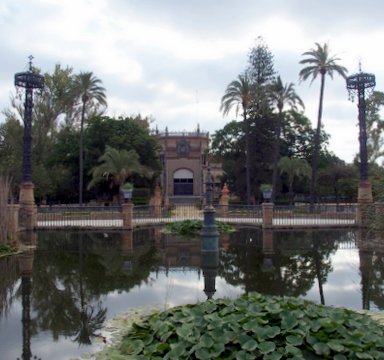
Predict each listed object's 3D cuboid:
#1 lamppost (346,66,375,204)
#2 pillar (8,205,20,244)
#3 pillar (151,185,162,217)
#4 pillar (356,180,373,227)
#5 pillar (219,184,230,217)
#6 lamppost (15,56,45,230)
[{"bbox_3d":[9.370,-2.454,21.160,1.500,7.782,1.500,0,-2,0],"label":"lamppost"},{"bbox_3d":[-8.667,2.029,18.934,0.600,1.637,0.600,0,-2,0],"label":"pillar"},{"bbox_3d":[-2.701,1.577,29.551,0.850,2.470,0.850,0,-2,0],"label":"pillar"},{"bbox_3d":[9.352,1.285,21.052,0.900,2.517,0.900,0,-2,0],"label":"pillar"},{"bbox_3d":[2.488,1.577,29.551,0.850,2.470,0.850,0,-2,0],"label":"pillar"},{"bbox_3d":[-8.431,-1.930,20.086,1.500,9.044,1.500,0,-2,0],"label":"lamppost"}]

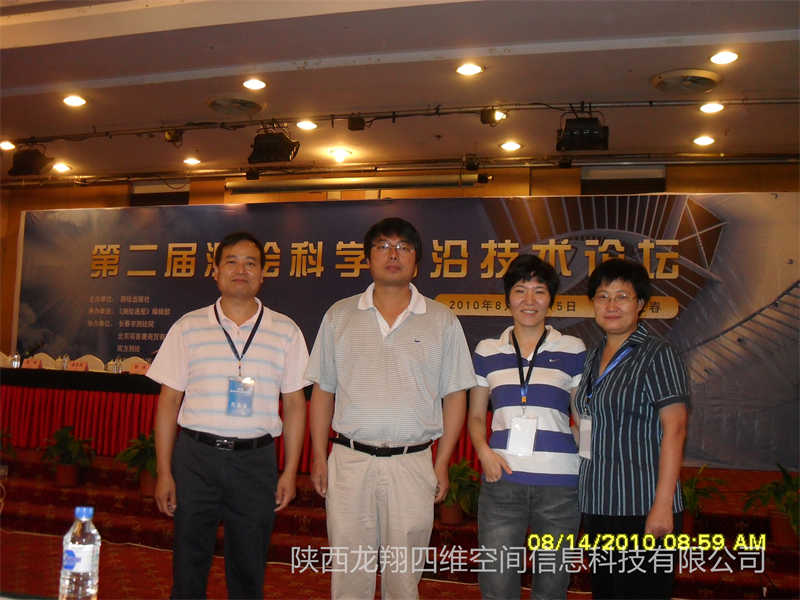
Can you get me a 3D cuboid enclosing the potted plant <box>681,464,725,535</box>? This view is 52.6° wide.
[{"bbox_3d":[1.792,1.234,4.955,0.410,0.470,0.410,0,-5,20],"label":"potted plant"}]

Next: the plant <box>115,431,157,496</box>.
[{"bbox_3d":[-1.854,1.204,5.938,0.430,0.470,0.430,3,-5,-17],"label":"plant"}]

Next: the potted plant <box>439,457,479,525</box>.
[{"bbox_3d":[0.399,1.259,5.331,0.400,0.440,0.400,1,-5,5],"label":"potted plant"}]

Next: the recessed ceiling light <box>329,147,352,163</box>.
[{"bbox_3d":[-0.597,-1.460,8.117,0.200,0.070,0.200,2,-5,-5],"label":"recessed ceiling light"}]

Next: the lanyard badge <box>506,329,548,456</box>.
[{"bbox_3d":[0.399,0.286,2.530,0.135,0.400,0.110,1,-5,7],"label":"lanyard badge"}]

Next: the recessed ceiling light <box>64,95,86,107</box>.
[{"bbox_3d":[-2.653,-1.626,6.592,0.180,0.050,0.180,4,-5,-23],"label":"recessed ceiling light"}]

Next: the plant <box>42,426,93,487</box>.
[{"bbox_3d":[-2.516,1.188,6.121,0.360,0.440,0.360,4,-5,-22],"label":"plant"}]

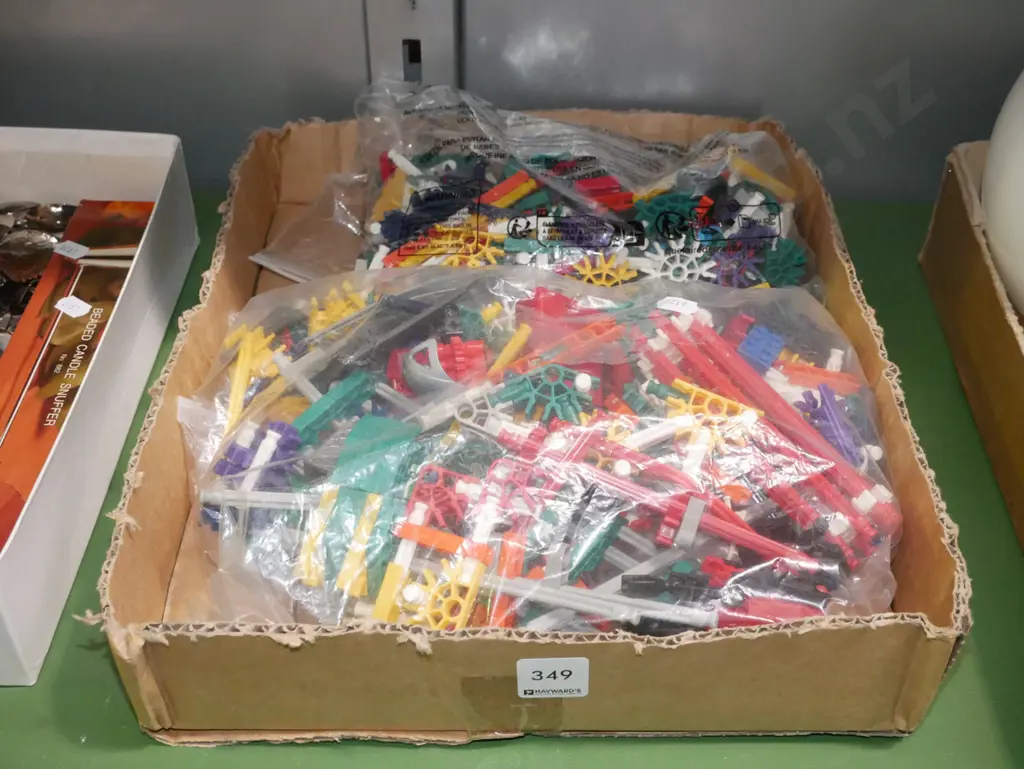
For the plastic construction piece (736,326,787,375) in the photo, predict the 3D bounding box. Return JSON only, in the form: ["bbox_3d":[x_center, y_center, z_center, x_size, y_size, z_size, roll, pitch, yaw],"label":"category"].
[{"bbox_3d":[0.109,-0.014,0.466,0.016,0.011,0.016,28,59,15],"label":"plastic construction piece"}]

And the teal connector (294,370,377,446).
[{"bbox_3d":[-0.069,0.009,0.414,0.036,0.020,0.008,-36,68,-8],"label":"teal connector"}]

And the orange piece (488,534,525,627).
[{"bbox_3d":[-0.002,0.074,0.397,0.010,0.009,0.039,6,68,6],"label":"orange piece"}]

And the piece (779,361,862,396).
[{"bbox_3d":[0.130,-0.002,0.450,0.034,0.008,0.009,20,46,20],"label":"piece"}]

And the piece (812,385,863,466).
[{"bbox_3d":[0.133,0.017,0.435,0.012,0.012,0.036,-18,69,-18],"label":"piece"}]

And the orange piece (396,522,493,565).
[{"bbox_3d":[-0.026,0.062,0.407,0.038,0.007,0.008,15,45,8],"label":"orange piece"}]

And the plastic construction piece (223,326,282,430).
[{"bbox_3d":[-0.104,-0.002,0.425,0.020,0.013,0.038,6,61,10],"label":"plastic construction piece"}]

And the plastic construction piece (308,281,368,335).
[{"bbox_3d":[-0.080,-0.035,0.488,0.029,0.018,0.017,-23,48,-23],"label":"plastic construction piece"}]

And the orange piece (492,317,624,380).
[{"bbox_3d":[0.021,-0.013,0.451,0.061,0.010,0.012,-22,48,-26],"label":"orange piece"}]

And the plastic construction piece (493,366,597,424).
[{"bbox_3d":[0.013,0.004,0.412,0.039,0.008,0.024,1,65,-3],"label":"plastic construction piece"}]

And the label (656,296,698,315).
[{"bbox_3d":[0.074,-0.035,0.475,0.020,0.001,0.011,13,45,13],"label":"label"}]

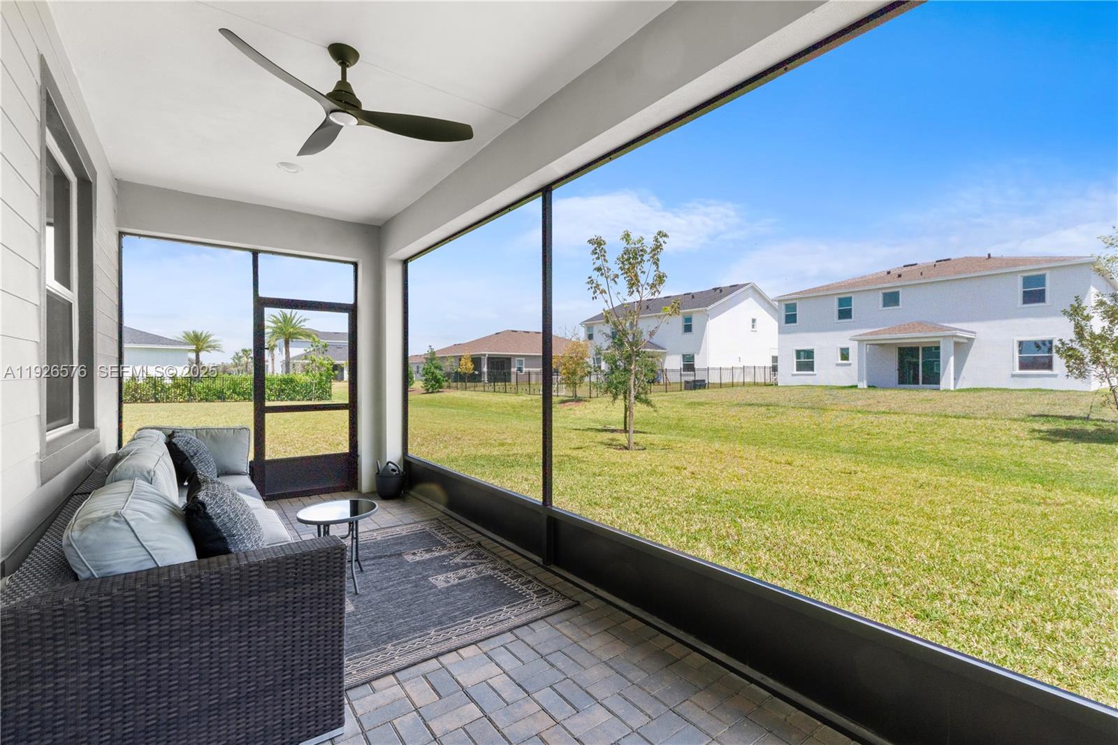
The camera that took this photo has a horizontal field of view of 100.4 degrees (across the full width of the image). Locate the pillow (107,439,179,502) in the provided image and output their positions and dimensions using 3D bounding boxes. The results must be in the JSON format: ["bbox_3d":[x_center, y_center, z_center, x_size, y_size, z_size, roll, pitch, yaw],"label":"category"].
[{"bbox_3d":[-2.079,0.660,2.359,0.210,0.460,0.710,-18,11,-37],"label":"pillow"}]

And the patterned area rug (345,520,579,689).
[{"bbox_3d":[-1.138,1.338,3.016,1.600,0.012,2.030,0,0,-37],"label":"patterned area rug"}]

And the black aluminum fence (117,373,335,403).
[{"bbox_3d":[-19.700,1.070,28.600,10.800,1.440,0.060,0,0,-42],"label":"black aluminum fence"}]

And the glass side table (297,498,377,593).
[{"bbox_3d":[-1.379,1.101,2.914,0.460,0.485,0.460,0,0,-38],"label":"glass side table"}]

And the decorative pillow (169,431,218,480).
[{"bbox_3d":[-2.760,0.680,3.580,0.170,0.450,0.460,-32,19,-34],"label":"decorative pillow"}]

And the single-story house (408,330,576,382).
[{"bbox_3d":[-4.380,-2.170,60.214,21.000,6.400,15.800,0,0,-38],"label":"single-story house"}]

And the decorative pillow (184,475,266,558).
[{"bbox_3d":[-1.496,0.692,2.106,0.180,0.450,0.460,-30,18,-35],"label":"decorative pillow"}]

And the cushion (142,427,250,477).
[{"bbox_3d":[-3.039,0.673,3.907,0.740,0.440,0.180,0,-12,-38],"label":"cushion"}]

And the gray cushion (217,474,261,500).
[{"bbox_3d":[-2.781,0.947,3.614,0.680,0.120,0.760,0,0,-38],"label":"gray cushion"}]

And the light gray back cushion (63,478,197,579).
[{"bbox_3d":[-1.591,0.672,1.814,0.220,0.470,0.710,-27,17,-35],"label":"light gray back cushion"}]

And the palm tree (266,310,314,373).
[{"bbox_3d":[-23.100,-1.900,40.000,4.200,6.800,4.200,0,0,0],"label":"palm tree"}]

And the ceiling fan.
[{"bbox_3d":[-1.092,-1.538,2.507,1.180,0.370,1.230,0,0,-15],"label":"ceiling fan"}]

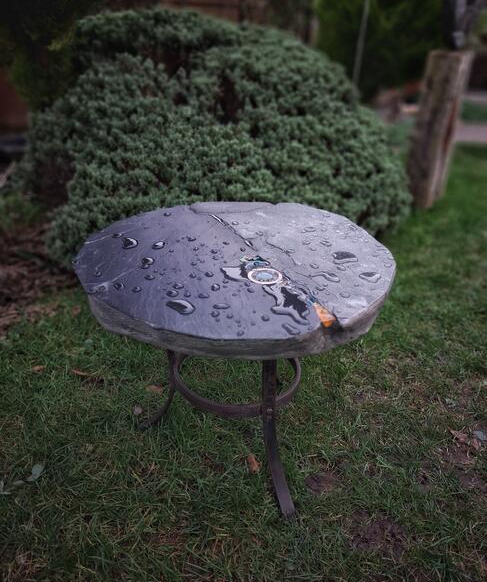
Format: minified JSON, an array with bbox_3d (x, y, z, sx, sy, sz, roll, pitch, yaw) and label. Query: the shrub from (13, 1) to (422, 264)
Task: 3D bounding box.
[{"bbox_3d":[-0.160,-0.914,2.700,2.100,1.020,1.750,0,28,0],"label":"shrub"}]

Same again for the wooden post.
[{"bbox_3d":[1.099,-0.917,2.904,0.178,0.830,0.178,22,35,35],"label":"wooden post"}]

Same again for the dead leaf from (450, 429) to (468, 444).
[{"bbox_3d":[0.571,0.378,1.338,0.036,0.013,0.048,-17,33,-29],"label":"dead leaf"}]

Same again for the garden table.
[{"bbox_3d":[-0.014,0.151,1.219,0.690,0.535,0.680,0,28,0],"label":"garden table"}]

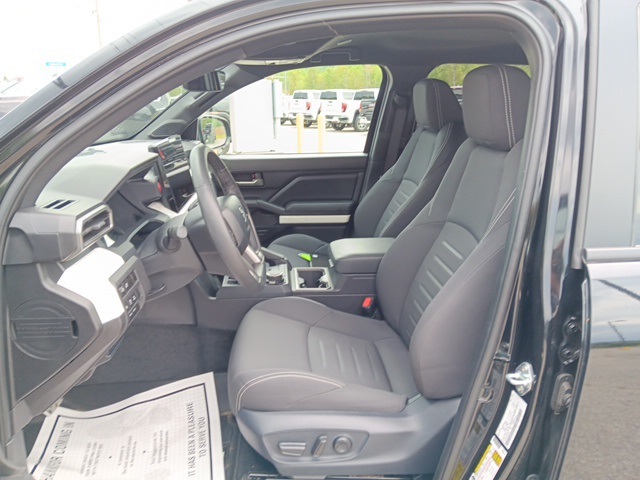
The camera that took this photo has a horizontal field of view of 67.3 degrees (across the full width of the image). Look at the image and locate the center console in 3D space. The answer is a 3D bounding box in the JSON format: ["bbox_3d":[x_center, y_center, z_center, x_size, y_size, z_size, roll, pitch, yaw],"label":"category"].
[{"bbox_3d":[-0.026,0.149,1.643,0.860,0.310,0.250,-1,16,-3],"label":"center console"}]

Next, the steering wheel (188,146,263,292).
[{"bbox_3d":[-0.238,-0.043,1.168,0.100,0.380,0.380,-21,16,2],"label":"steering wheel"}]

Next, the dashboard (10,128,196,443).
[{"bbox_3d":[-0.600,-0.079,1.540,0.420,0.465,1.500,-1,16,-3],"label":"dashboard"}]

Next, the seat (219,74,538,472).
[{"bbox_3d":[0.169,0.051,1.238,0.810,0.950,0.540,-1,16,-3],"label":"seat"}]

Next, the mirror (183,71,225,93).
[{"bbox_3d":[-0.343,-0.475,1.441,0.042,0.066,0.235,5,17,16],"label":"mirror"}]

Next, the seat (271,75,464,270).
[{"bbox_3d":[0.178,-0.157,1.953,0.810,0.950,0.540,-1,16,-3],"label":"seat"}]

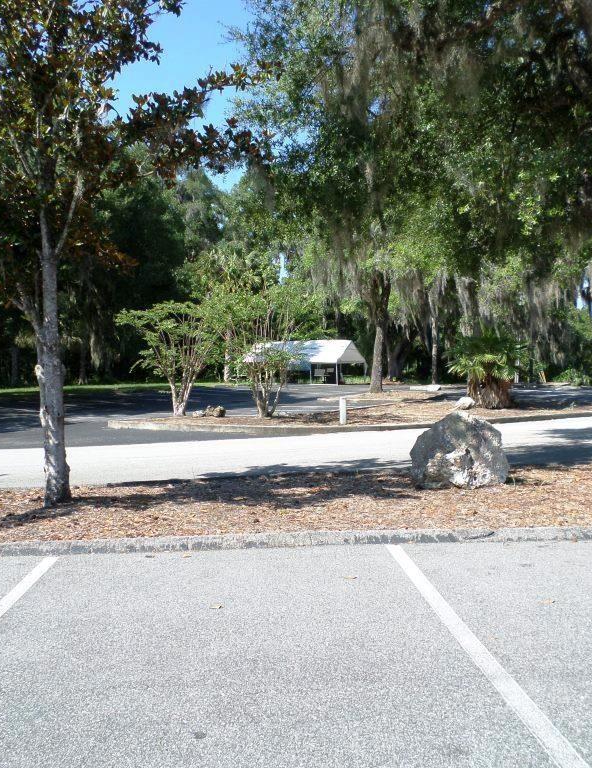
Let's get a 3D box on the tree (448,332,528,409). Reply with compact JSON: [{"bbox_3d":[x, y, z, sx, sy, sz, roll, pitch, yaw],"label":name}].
[{"bbox_3d":[6.065,-0.441,23.300,2.520,2.430,2.400,-1,1,0],"label":"tree"}]

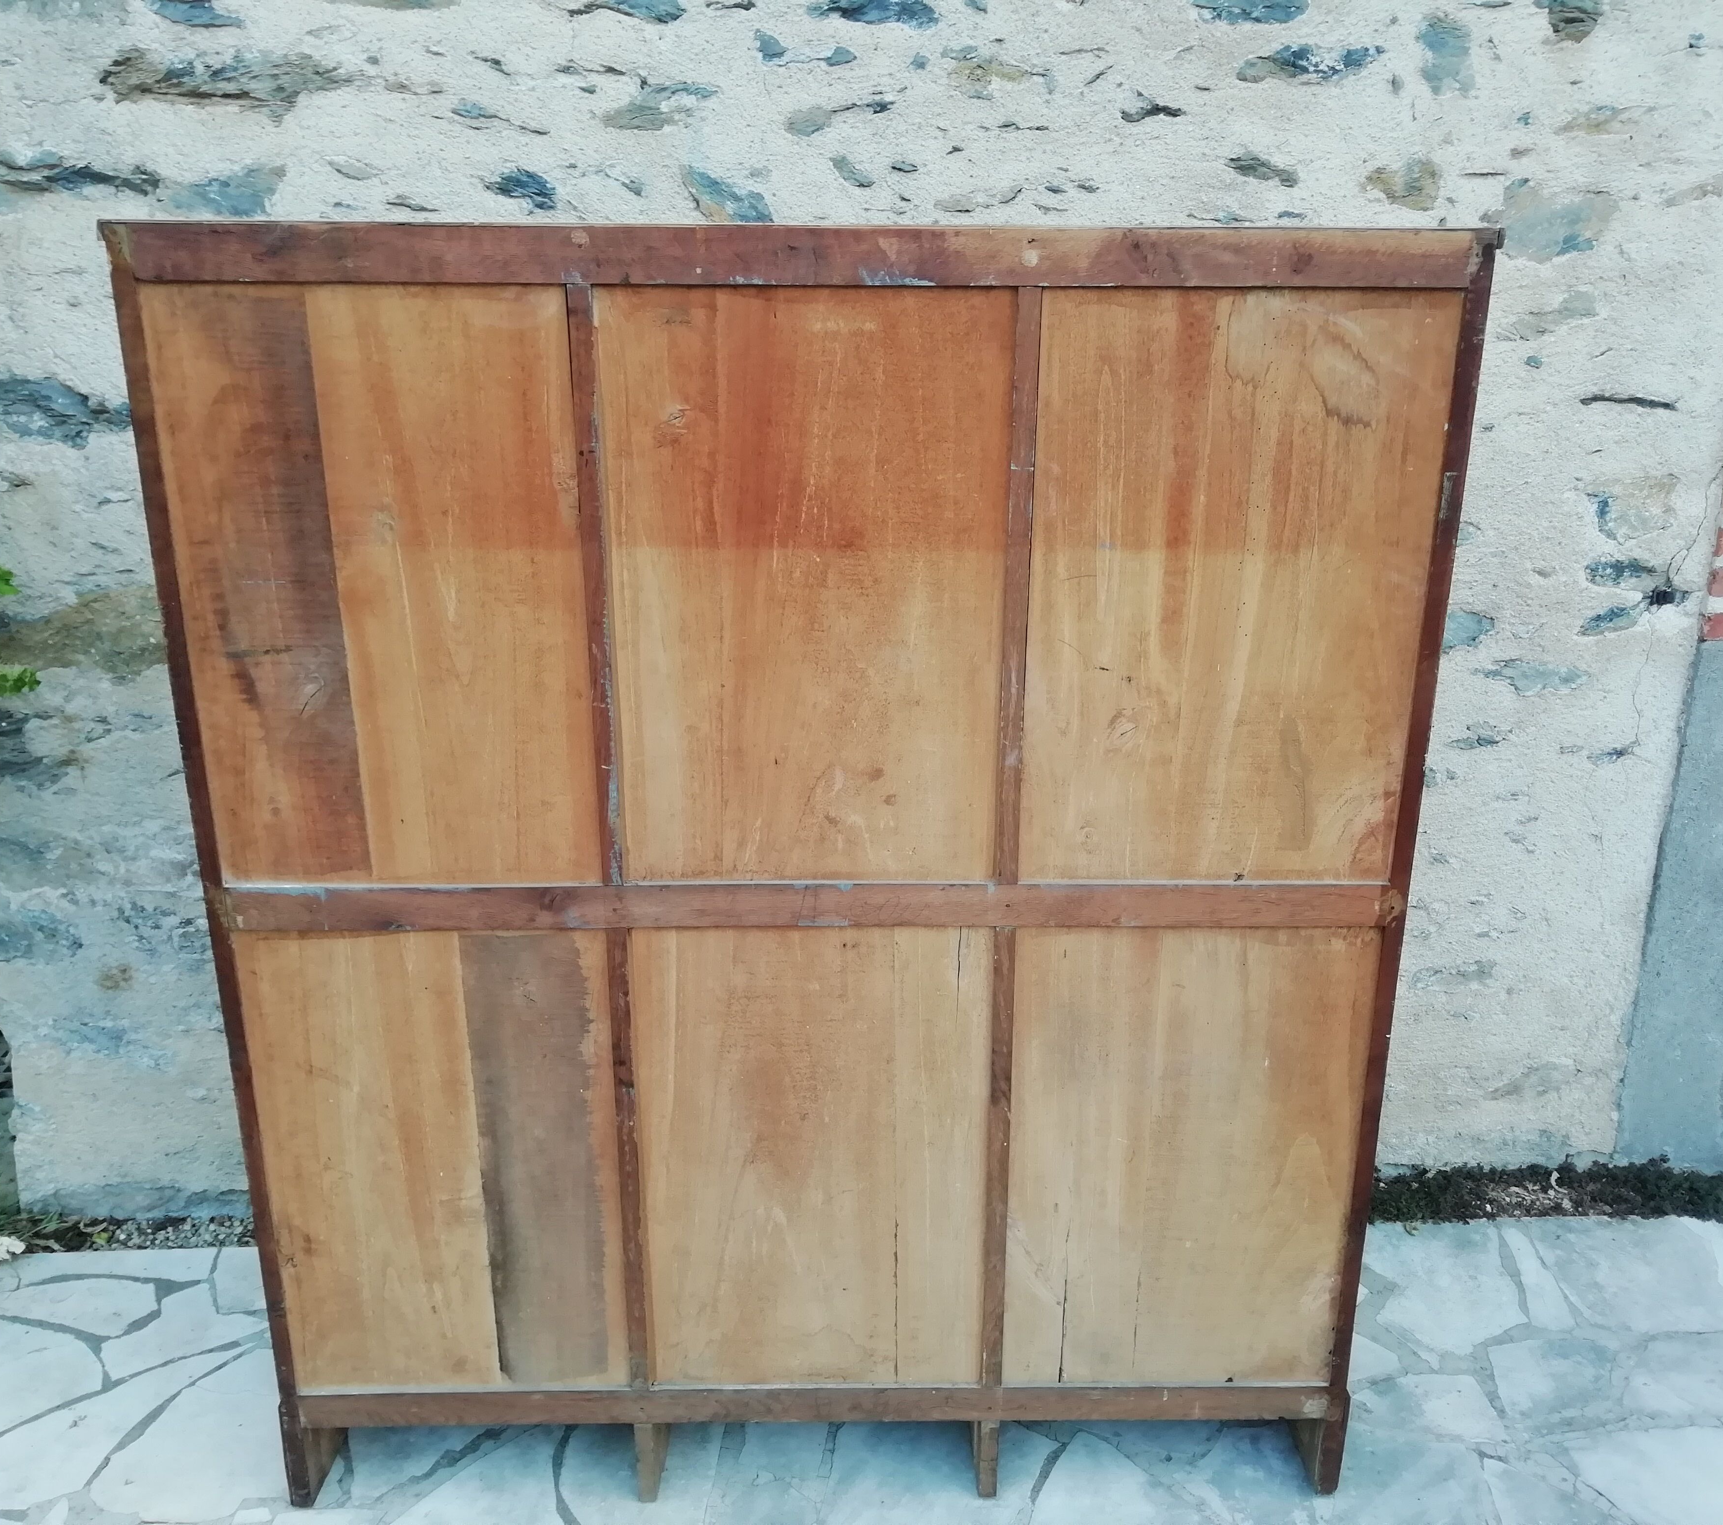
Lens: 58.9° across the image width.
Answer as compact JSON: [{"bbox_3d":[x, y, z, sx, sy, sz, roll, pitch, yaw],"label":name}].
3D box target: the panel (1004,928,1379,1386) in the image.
[{"bbox_3d":[0.385,0.485,1.850,0.417,0.642,0.018,0,19,-1],"label":"panel"}]

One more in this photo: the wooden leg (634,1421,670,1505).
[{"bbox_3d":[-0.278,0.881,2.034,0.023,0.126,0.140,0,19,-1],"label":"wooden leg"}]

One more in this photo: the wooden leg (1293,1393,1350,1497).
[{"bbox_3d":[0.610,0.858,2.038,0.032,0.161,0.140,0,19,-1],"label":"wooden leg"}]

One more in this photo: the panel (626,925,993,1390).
[{"bbox_3d":[-0.056,0.486,1.845,0.411,0.642,0.018,0,19,-1],"label":"panel"}]

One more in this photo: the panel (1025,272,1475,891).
[{"bbox_3d":[0.386,-0.171,1.624,0.418,0.641,0.018,0,19,-1],"label":"panel"}]

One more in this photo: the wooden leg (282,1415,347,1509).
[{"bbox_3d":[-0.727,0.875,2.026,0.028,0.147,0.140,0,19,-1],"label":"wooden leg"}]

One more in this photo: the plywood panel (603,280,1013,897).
[{"bbox_3d":[-0.056,-0.170,1.619,0.414,0.641,0.018,0,19,-1],"label":"plywood panel"}]

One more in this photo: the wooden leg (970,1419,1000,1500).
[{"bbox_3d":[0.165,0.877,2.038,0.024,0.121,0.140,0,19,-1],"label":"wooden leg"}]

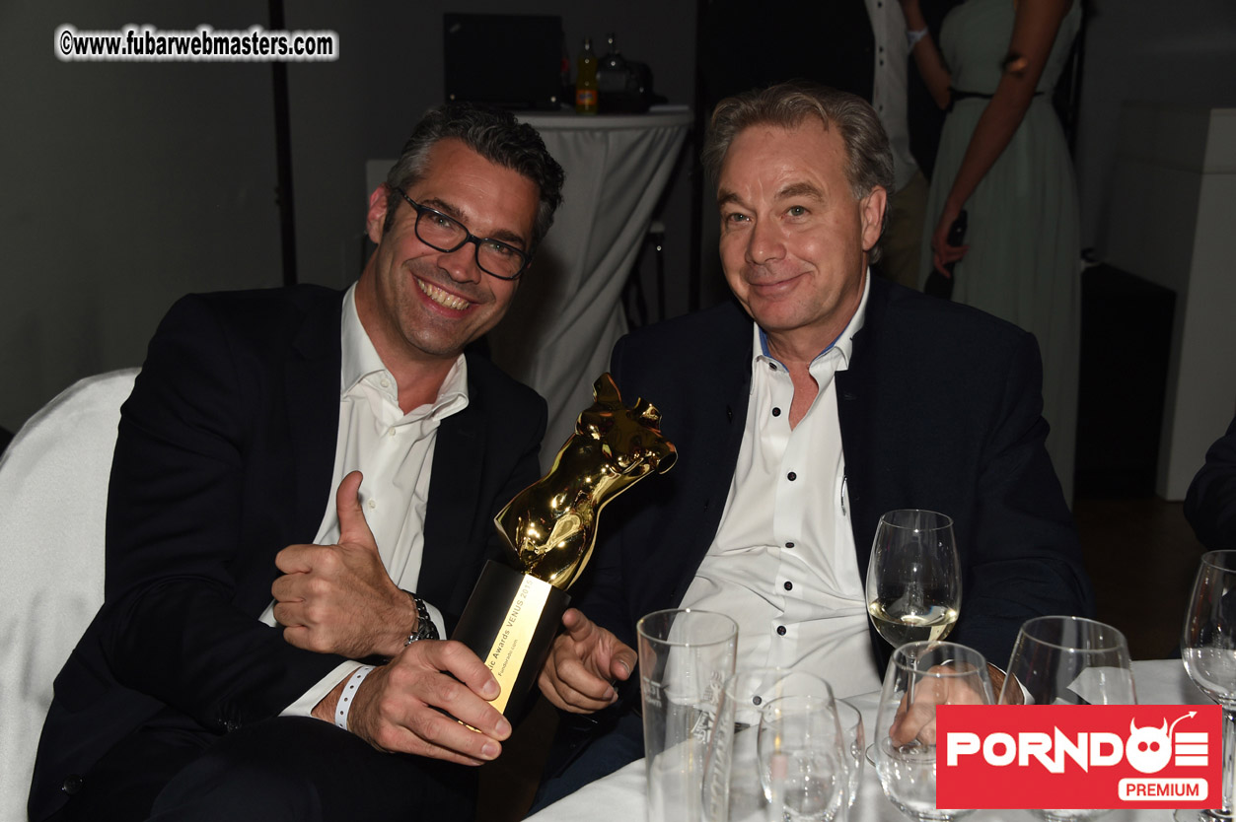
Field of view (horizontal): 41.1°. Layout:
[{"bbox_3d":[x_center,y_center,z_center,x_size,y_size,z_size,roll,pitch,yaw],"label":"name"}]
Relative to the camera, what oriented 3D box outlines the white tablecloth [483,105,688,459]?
[{"bbox_3d":[-0.156,-0.264,4.424,0.730,1.100,0.730,0,16,0],"label":"white tablecloth"}]

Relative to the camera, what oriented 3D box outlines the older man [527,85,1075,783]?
[{"bbox_3d":[0.200,0.360,1.760,0.570,1.370,0.730,6,17,17],"label":"older man"}]

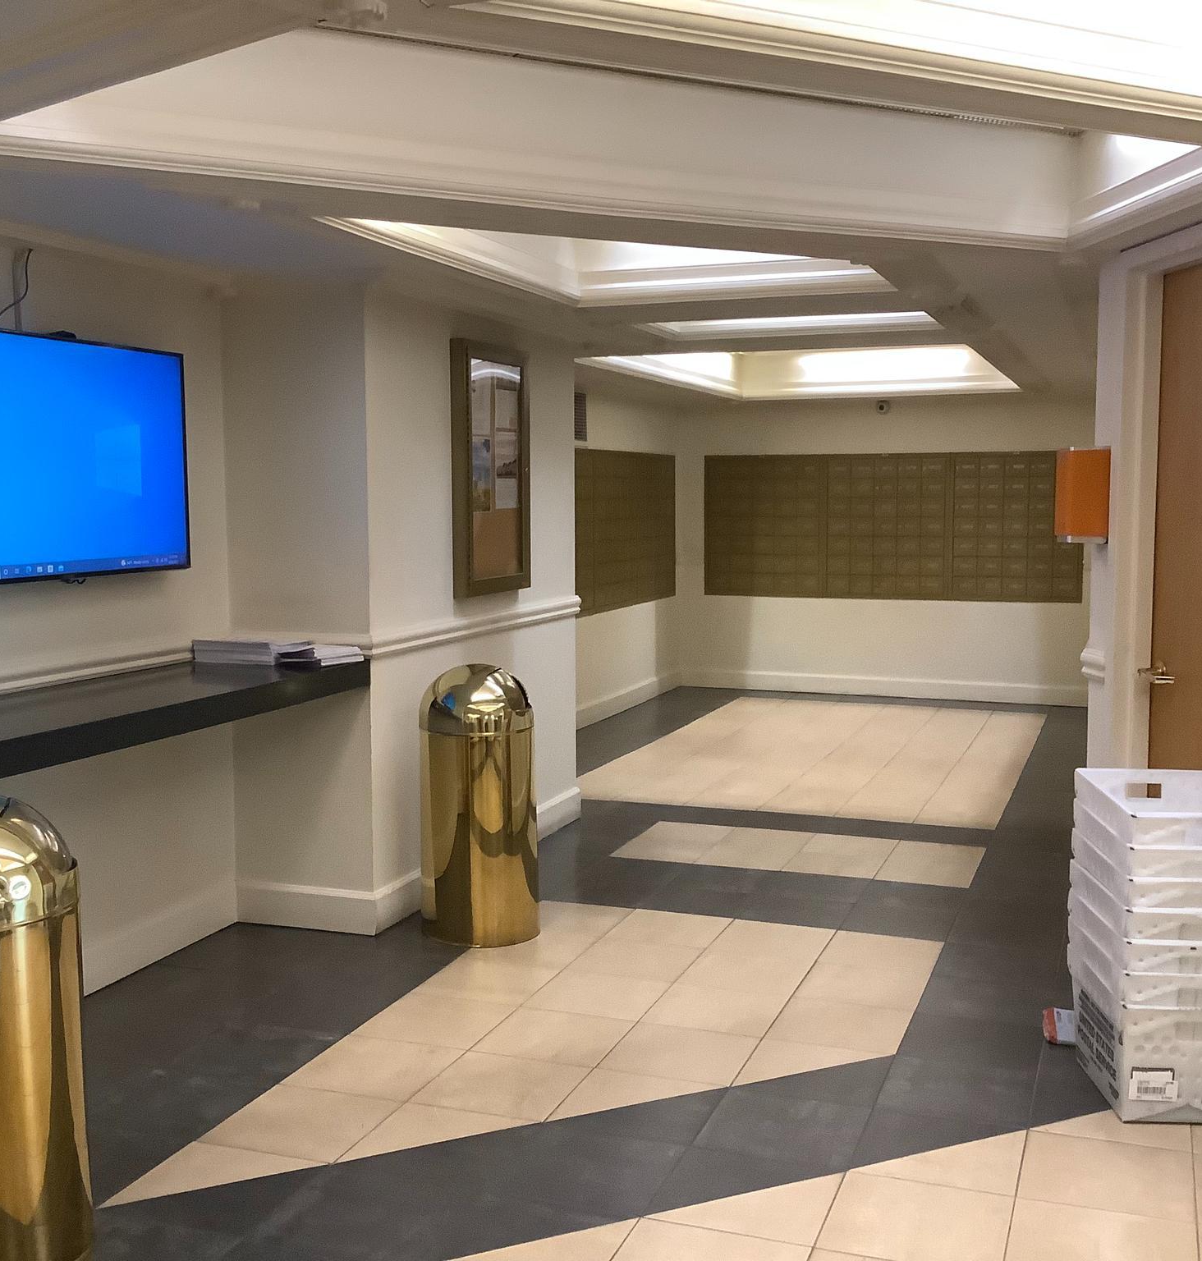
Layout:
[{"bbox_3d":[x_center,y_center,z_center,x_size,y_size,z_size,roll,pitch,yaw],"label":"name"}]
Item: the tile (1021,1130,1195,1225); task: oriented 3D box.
[{"bbox_3d":[1.096,1.180,3.259,0.355,0.010,0.354,2,6,20],"label":"tile"}]

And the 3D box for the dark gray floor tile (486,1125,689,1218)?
[{"bbox_3d":[-0.026,1.146,3.199,0.340,0.010,0.342,2,6,20],"label":"dark gray floor tile"}]

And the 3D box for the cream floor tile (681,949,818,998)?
[{"bbox_3d":[0.450,1.052,4.610,0.355,0.010,0.354,2,6,20],"label":"cream floor tile"}]

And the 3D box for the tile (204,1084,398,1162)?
[{"bbox_3d":[-0.676,1.123,3.429,0.340,0.010,0.342,2,6,20],"label":"tile"}]

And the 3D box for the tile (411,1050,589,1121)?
[{"bbox_3d":[-0.242,1.125,3.715,0.350,0.010,0.350,2,6,20],"label":"tile"}]

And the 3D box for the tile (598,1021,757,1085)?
[{"bbox_3d":[0.212,1.113,3.947,0.355,0.010,0.354,2,6,20],"label":"tile"}]

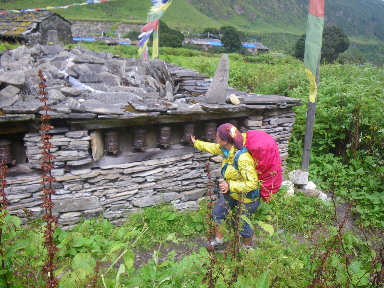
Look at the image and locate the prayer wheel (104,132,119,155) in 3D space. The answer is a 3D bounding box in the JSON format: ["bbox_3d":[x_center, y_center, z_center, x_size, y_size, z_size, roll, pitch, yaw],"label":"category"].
[{"bbox_3d":[-0.942,-0.018,3.650,0.150,0.250,0.150,2,16,-1],"label":"prayer wheel"}]

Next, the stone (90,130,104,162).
[{"bbox_3d":[-1.056,0.022,3.470,0.130,0.320,0.120,-7,18,-28],"label":"stone"}]

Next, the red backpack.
[{"bbox_3d":[0.801,0.253,3.660,0.360,0.720,0.380,-21,26,-30],"label":"red backpack"}]

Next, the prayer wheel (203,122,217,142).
[{"bbox_3d":[0.255,-0.172,4.273,0.150,0.250,0.150,2,16,-1],"label":"prayer wheel"}]

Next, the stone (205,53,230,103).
[{"bbox_3d":[0.323,-0.845,4.100,0.290,0.630,0.100,1,16,-6],"label":"stone"}]

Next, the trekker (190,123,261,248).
[{"bbox_3d":[0.374,0.467,3.745,0.650,1.580,0.910,-9,20,-34],"label":"trekker"}]

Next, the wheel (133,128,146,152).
[{"bbox_3d":[-0.643,-0.053,3.806,0.150,0.250,0.150,2,16,-1],"label":"wheel"}]

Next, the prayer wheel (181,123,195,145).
[{"bbox_3d":[-0.046,-0.139,4.118,0.150,0.250,0.150,-7,18,-28],"label":"prayer wheel"}]

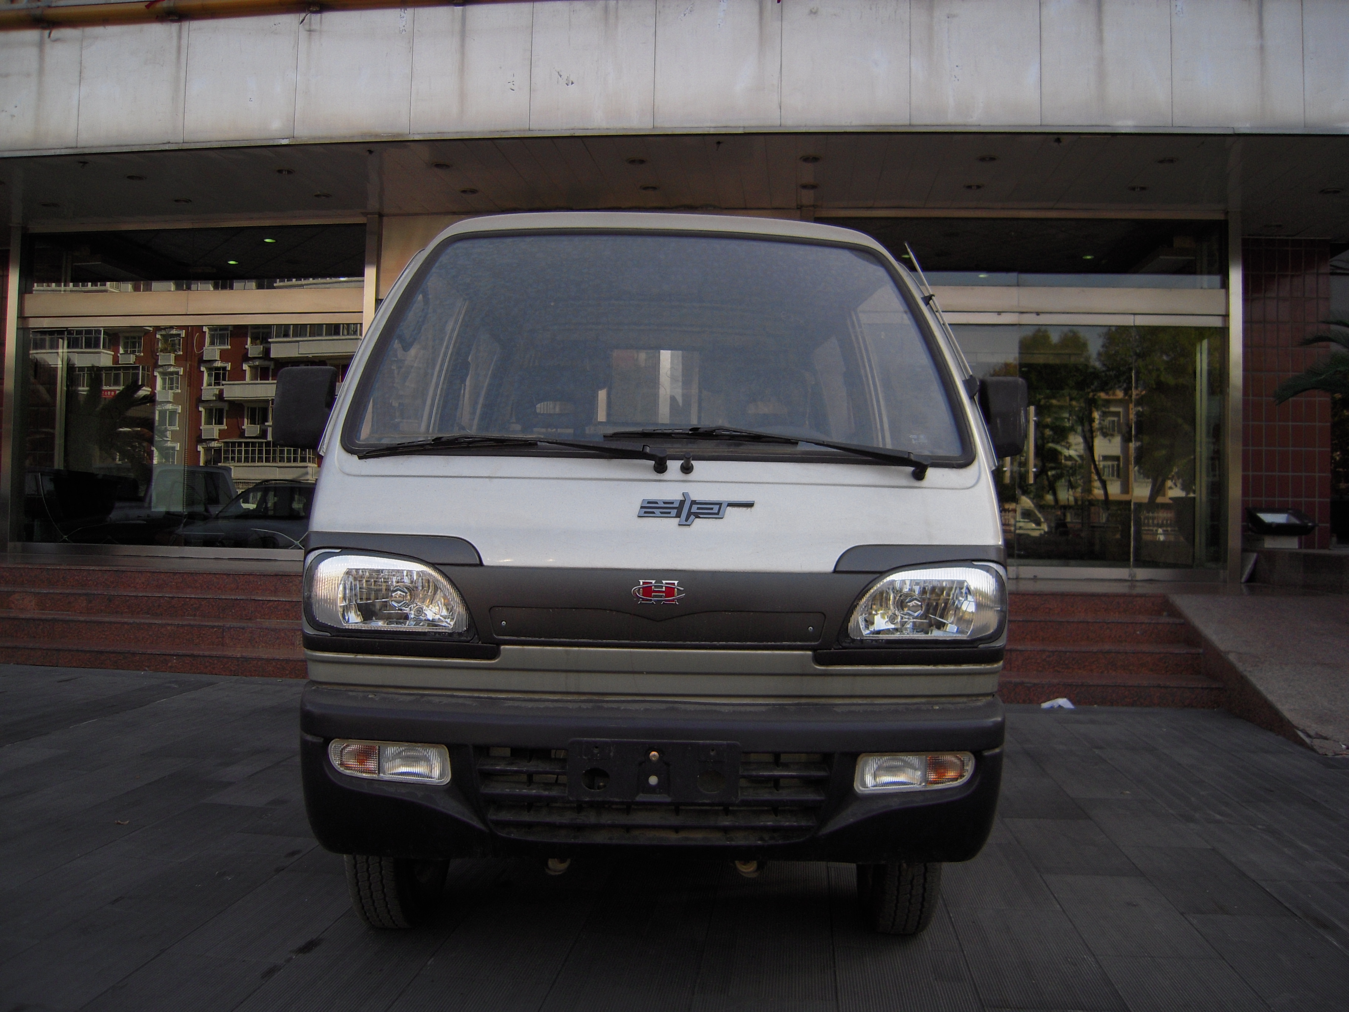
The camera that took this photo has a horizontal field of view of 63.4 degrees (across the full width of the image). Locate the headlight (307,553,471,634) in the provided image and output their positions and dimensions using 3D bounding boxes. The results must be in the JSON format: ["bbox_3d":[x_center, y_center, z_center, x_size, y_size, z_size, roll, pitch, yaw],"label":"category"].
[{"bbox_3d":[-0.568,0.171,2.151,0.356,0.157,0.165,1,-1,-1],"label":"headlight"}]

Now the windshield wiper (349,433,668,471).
[{"bbox_3d":[-0.333,-0.109,2.208,0.682,0.074,0.105,1,-1,8],"label":"windshield wiper"}]

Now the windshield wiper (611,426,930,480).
[{"bbox_3d":[0.193,-0.109,2.190,0.661,0.100,0.071,1,-1,-1],"label":"windshield wiper"}]

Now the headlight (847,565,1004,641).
[{"bbox_3d":[0.505,0.192,2.169,0.344,0.148,0.155,1,-1,-1],"label":"headlight"}]

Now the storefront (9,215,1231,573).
[{"bbox_3d":[-0.754,-0.916,8.950,10.193,2.899,0.200,1,-1,6],"label":"storefront"}]

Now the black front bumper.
[{"bbox_3d":[-0.041,0.516,2.154,1.423,0.298,0.270,1,-1,-1],"label":"black front bumper"}]

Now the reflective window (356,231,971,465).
[{"bbox_3d":[-0.033,-0.366,2.450,1.308,0.743,0.086,1,-38,-1],"label":"reflective window"}]

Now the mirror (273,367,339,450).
[{"bbox_3d":[-0.841,-0.223,2.490,0.150,0.195,0.100,1,-1,-1],"label":"mirror"}]

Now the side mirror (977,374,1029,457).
[{"bbox_3d":[0.753,-0.204,2.510,0.140,0.190,0.100,1,-1,-1],"label":"side mirror"}]

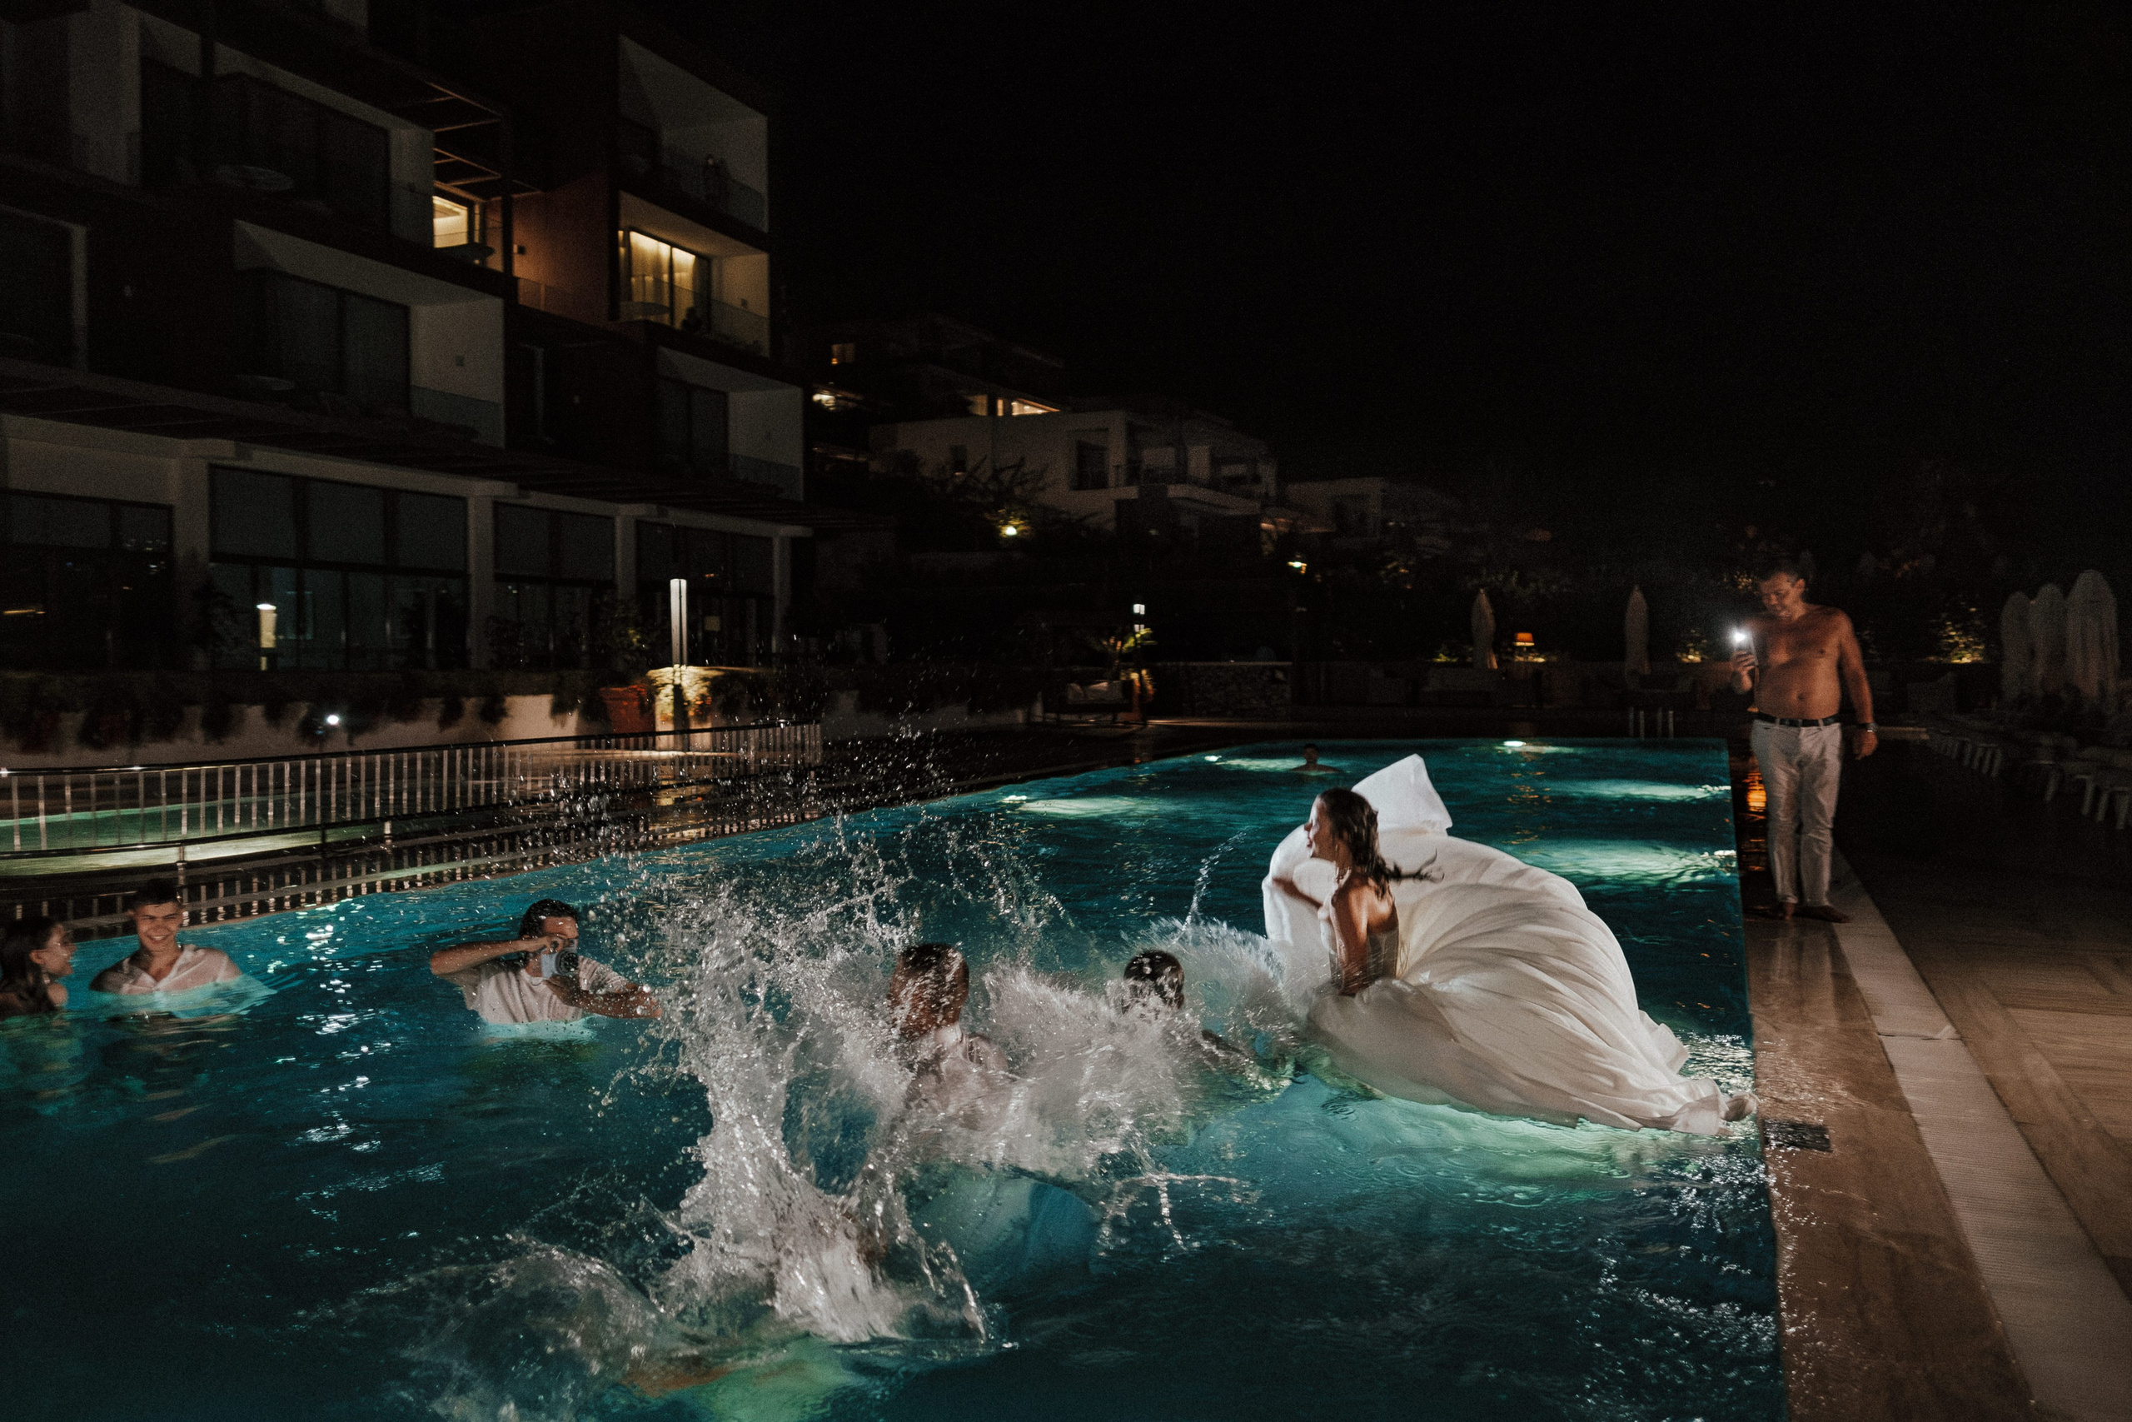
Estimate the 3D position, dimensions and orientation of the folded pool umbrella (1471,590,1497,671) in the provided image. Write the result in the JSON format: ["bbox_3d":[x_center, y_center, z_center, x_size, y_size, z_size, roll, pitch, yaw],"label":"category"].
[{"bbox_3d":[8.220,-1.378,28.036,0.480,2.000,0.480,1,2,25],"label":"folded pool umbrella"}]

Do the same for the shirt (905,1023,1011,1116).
[{"bbox_3d":[-0.293,1.070,3.878,0.420,0.450,0.280,2,3,37],"label":"shirt"}]

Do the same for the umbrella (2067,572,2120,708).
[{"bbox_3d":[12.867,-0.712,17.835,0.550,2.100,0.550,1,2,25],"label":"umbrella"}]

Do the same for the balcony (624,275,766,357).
[{"bbox_3d":[-8.929,-8.840,32.039,1.750,1.050,5.100,1,2,25],"label":"balcony"}]

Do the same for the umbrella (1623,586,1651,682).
[{"bbox_3d":[11.061,-1.341,27.536,0.450,2.150,0.450,1,2,25],"label":"umbrella"}]

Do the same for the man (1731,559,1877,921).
[{"bbox_3d":[3.613,0.144,7.000,0.620,1.740,0.460,1,2,35],"label":"man"}]

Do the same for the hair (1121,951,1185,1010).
[{"bbox_3d":[0.259,0.809,4.250,0.175,0.190,0.200,1,2,18],"label":"hair"}]

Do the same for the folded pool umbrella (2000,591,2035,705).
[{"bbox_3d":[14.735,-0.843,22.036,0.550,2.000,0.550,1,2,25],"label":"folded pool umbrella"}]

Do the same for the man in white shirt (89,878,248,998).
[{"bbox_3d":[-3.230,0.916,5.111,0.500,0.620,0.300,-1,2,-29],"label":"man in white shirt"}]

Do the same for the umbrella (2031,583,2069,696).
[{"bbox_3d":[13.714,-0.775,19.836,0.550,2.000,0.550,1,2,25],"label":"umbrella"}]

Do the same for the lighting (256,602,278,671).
[{"bbox_3d":[-11.978,-1.084,21.318,0.260,1.100,0.260,1,2,25],"label":"lighting"}]

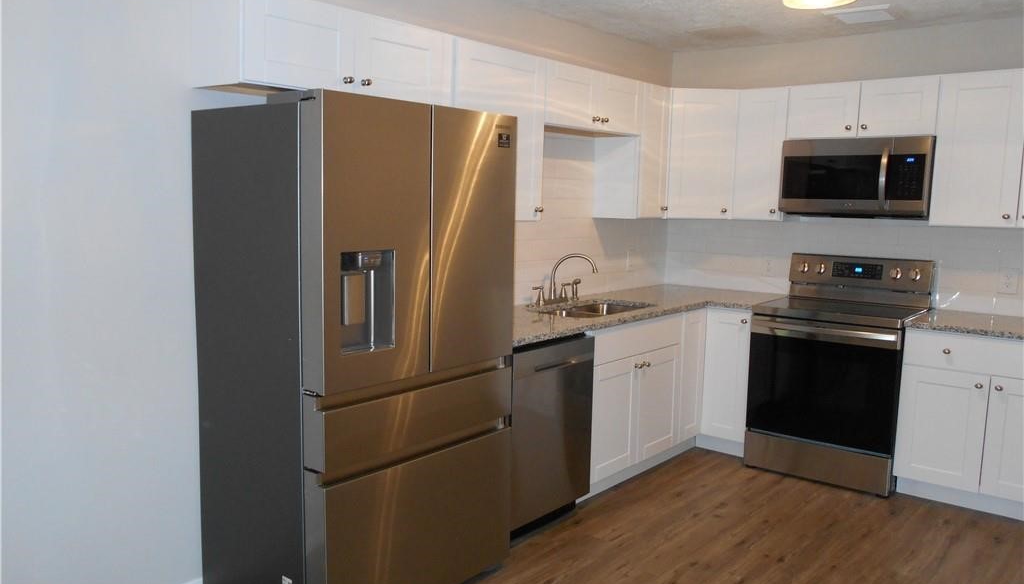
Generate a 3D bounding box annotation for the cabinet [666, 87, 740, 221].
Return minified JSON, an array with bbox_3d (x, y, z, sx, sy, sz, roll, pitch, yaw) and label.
[{"bbox_3d":[1.137,-0.820,4.604,0.400,0.755,0.022,0,7,-5],"label":"cabinet"}]

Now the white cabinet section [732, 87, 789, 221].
[{"bbox_3d":[1.472,-0.806,4.547,0.304,0.763,0.025,7,9,40],"label":"white cabinet section"}]

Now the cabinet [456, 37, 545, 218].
[{"bbox_3d":[-0.051,-0.704,3.471,0.025,0.763,0.603,7,9,40],"label":"cabinet"}]

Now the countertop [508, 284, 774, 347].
[{"bbox_3d":[0.628,0.101,4.151,0.900,0.033,2.420,7,9,40],"label":"countertop"}]

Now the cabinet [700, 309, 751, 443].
[{"bbox_3d":[1.246,0.481,4.460,0.271,0.741,0.022,7,9,40],"label":"cabinet"}]

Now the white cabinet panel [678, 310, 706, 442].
[{"bbox_3d":[1.036,0.480,4.474,0.045,0.759,0.277,6,8,40],"label":"white cabinet panel"}]

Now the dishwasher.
[{"bbox_3d":[-0.030,0.613,3.639,0.610,0.840,0.601,7,9,40],"label":"dishwasher"}]

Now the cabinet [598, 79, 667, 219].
[{"bbox_3d":[0.717,-0.825,4.598,0.318,0.766,0.323,7,9,40],"label":"cabinet"}]

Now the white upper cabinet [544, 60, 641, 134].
[{"bbox_3d":[0.323,-1.003,4.081,0.321,0.302,0.893,7,9,40],"label":"white upper cabinet"}]

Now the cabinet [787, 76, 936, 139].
[{"bbox_3d":[1.975,-0.996,4.269,0.766,0.302,0.321,7,9,40],"label":"cabinet"}]

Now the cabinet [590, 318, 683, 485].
[{"bbox_3d":[0.437,0.531,4.208,0.620,0.822,0.885,7,9,40],"label":"cabinet"}]

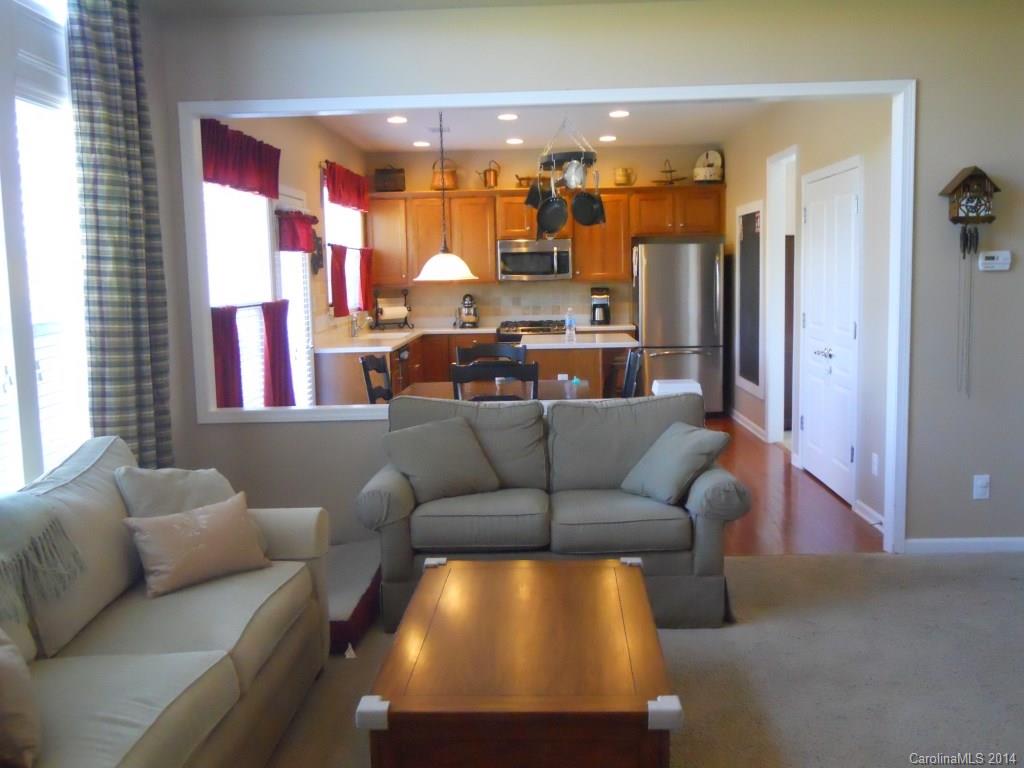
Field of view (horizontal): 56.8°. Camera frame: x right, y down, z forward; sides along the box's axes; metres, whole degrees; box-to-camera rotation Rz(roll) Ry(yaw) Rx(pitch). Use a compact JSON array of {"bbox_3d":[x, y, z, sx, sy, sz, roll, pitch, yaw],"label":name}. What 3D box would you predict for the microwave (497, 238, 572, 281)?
[{"bbox_3d":[0.256,-1.310,10.033,0.757,0.420,0.400,-1,7,2],"label":"microwave"}]

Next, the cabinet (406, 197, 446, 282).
[{"bbox_3d":[-0.882,-1.524,10.076,0.430,0.900,0.330,-1,7,2],"label":"cabinet"}]

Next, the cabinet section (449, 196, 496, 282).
[{"bbox_3d":[-0.405,-1.520,10.040,0.485,0.892,0.320,-1,7,2],"label":"cabinet section"}]

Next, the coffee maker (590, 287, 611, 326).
[{"bbox_3d":[0.921,-0.820,9.887,0.190,0.380,0.240,-1,7,2],"label":"coffee maker"}]

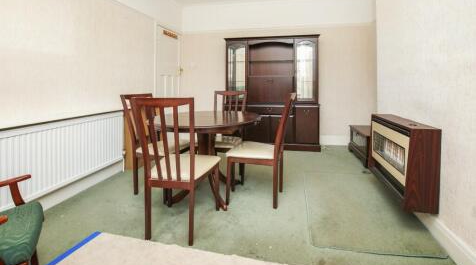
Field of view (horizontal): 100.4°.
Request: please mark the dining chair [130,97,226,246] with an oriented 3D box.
[{"bbox_3d":[-0.450,0.222,1.553,0.490,1.010,0.581,2,9,10],"label":"dining chair"}]

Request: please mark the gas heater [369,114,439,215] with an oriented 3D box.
[{"bbox_3d":[1.418,0.224,1.754,0.224,0.586,0.714,2,9,14],"label":"gas heater"}]

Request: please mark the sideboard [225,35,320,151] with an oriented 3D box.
[{"bbox_3d":[0.592,-0.679,3.550,1.540,1.856,0.428,2,9,11],"label":"sideboard"}]

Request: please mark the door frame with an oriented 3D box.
[{"bbox_3d":[-1.224,-0.771,3.529,0.060,2.009,0.683,2,9,14],"label":"door frame"}]

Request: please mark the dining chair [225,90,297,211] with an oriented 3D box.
[{"bbox_3d":[0.247,0.121,1.966,0.581,1.010,0.490,3,9,18],"label":"dining chair"}]

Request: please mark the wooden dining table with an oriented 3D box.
[{"bbox_3d":[-0.316,0.235,2.020,1.091,0.765,0.989,2,9,12],"label":"wooden dining table"}]

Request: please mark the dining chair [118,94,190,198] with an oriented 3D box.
[{"bbox_3d":[-0.836,0.092,2.086,0.581,1.010,0.490,3,10,20],"label":"dining chair"}]

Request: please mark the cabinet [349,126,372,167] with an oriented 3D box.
[{"bbox_3d":[1.969,0.184,2.938,0.428,0.408,0.714,2,9,14],"label":"cabinet"}]

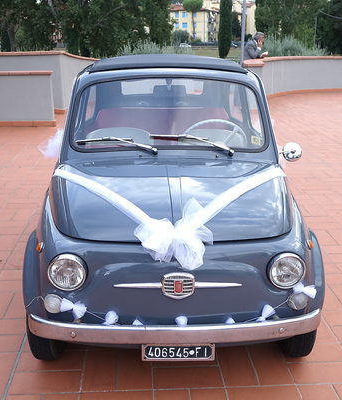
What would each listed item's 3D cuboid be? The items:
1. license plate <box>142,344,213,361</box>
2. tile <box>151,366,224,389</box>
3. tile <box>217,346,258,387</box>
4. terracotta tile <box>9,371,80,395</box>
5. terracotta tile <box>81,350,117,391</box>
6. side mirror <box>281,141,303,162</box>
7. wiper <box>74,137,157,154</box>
[{"bbox_3d":[0.029,0.566,1.985,0.272,0.066,0.015,0,18,-2],"label":"license plate"},{"bbox_3d":[0.072,0.790,2.356,0.302,0.020,0.147,-1,18,-3],"label":"tile"},{"bbox_3d":[0.296,0.757,2.416,0.144,0.020,0.297,-1,18,-4],"label":"tile"},{"bbox_3d":[-0.536,0.790,2.291,0.297,0.020,0.144,-1,18,-4],"label":"terracotta tile"},{"bbox_3d":[-0.317,0.773,2.409,0.147,0.015,0.300,-1,18,-4],"label":"terracotta tile"},{"bbox_3d":[0.612,-0.242,2.720,0.108,0.102,0.050,-4,18,-14],"label":"side mirror"},{"bbox_3d":[-0.265,-0.262,2.590,0.400,0.080,0.035,0,-20,-2],"label":"wiper"}]

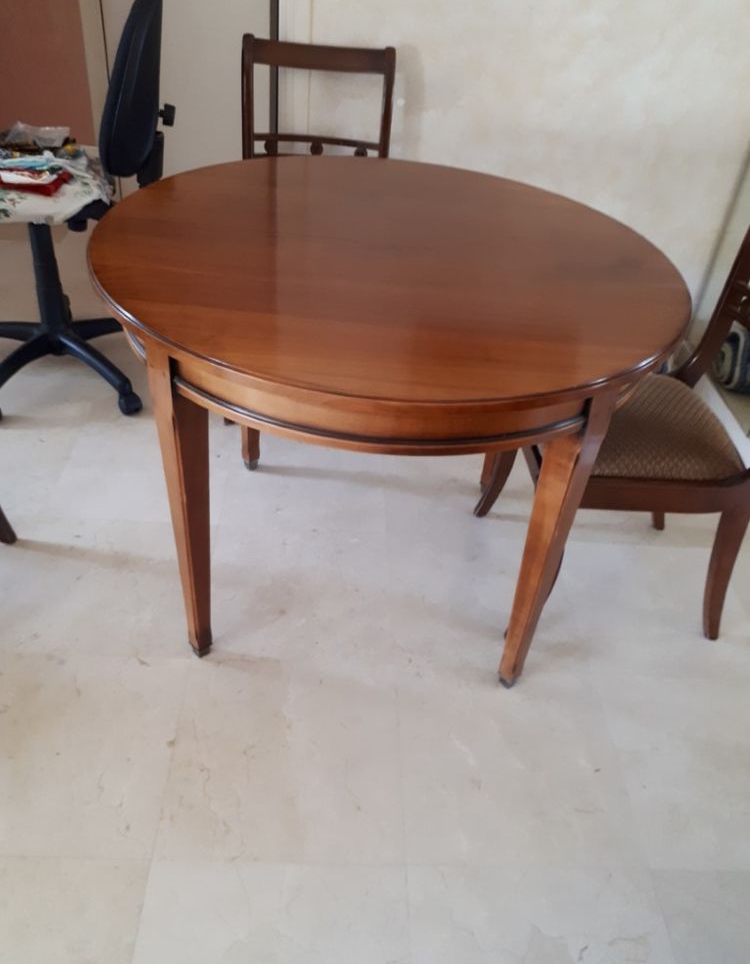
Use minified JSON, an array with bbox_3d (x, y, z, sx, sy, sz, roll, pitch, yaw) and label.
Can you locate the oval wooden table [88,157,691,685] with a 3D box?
[{"bbox_3d":[-0.001,-0.118,1.574,1.005,0.745,1.005,5,38,-1],"label":"oval wooden table"}]

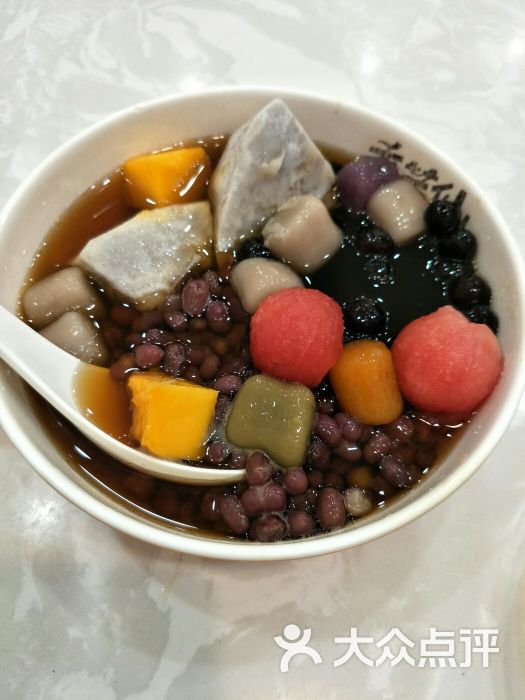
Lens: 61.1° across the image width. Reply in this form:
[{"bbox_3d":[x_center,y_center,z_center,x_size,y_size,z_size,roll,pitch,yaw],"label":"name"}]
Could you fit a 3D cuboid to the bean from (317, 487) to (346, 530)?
[{"bbox_3d":[0.018,0.041,0.115,0.007,0.006,0.011,-1,64,-2],"label":"bean"}]

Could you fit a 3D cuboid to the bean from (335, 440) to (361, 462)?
[{"bbox_3d":[0.024,0.028,0.124,0.008,0.006,0.006,13,64,5],"label":"bean"}]

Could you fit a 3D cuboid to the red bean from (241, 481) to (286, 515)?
[{"bbox_3d":[0.000,0.040,0.121,0.013,0.009,0.009,-8,65,-7],"label":"red bean"}]

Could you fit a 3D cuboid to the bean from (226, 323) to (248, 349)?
[{"bbox_3d":[-0.008,-0.004,0.141,0.006,0.006,0.010,28,67,12],"label":"bean"}]

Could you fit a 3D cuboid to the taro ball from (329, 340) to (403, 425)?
[{"bbox_3d":[0.032,0.010,0.139,0.021,0.020,0.025,-10,65,-6],"label":"taro ball"}]

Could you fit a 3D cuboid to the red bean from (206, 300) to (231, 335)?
[{"bbox_3d":[-0.015,-0.011,0.154,0.008,0.008,0.012,-13,65,-7],"label":"red bean"}]

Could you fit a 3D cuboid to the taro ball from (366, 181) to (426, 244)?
[{"bbox_3d":[0.047,-0.048,0.156,0.018,0.017,0.023,-4,64,-4],"label":"taro ball"}]

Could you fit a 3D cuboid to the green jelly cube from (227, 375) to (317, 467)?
[{"bbox_3d":[0.002,0.022,0.136,0.024,0.018,0.024,15,65,6],"label":"green jelly cube"}]

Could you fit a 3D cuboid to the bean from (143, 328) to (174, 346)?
[{"bbox_3d":[-0.035,-0.004,0.150,0.011,0.007,0.007,16,65,6],"label":"bean"}]

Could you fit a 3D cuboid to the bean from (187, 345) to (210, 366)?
[{"bbox_3d":[-0.021,0.002,0.147,0.008,0.007,0.007,-10,66,-8],"label":"bean"}]

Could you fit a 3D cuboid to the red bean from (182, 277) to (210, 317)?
[{"bbox_3d":[-0.023,-0.018,0.155,0.009,0.009,0.013,3,64,0],"label":"red bean"}]

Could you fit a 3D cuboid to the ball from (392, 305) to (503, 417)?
[{"bbox_3d":[0.052,0.004,0.127,0.030,0.029,0.030,1,64,-1],"label":"ball"}]

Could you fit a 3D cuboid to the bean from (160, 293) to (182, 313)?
[{"bbox_3d":[-0.031,-0.016,0.151,0.008,0.006,0.007,-28,69,-16],"label":"bean"}]

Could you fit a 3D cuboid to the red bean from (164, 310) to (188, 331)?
[{"bbox_3d":[-0.028,-0.010,0.147,0.008,0.006,0.006,31,66,11],"label":"red bean"}]

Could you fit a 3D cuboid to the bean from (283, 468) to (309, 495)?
[{"bbox_3d":[0.009,0.035,0.117,0.006,0.006,0.007,-13,65,-8],"label":"bean"}]

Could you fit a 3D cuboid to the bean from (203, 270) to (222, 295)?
[{"bbox_3d":[-0.017,-0.022,0.145,0.007,0.006,0.009,-12,65,-8],"label":"bean"}]

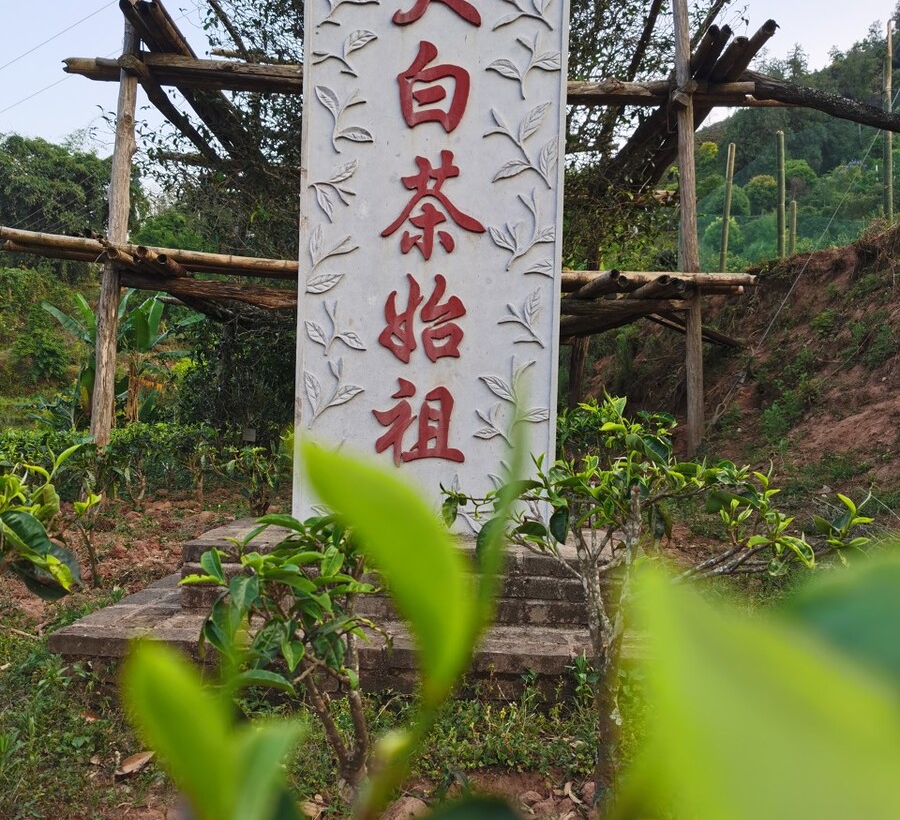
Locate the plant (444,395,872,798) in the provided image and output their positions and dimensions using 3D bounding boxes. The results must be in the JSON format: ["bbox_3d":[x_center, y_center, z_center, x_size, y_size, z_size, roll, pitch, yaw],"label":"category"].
[{"bbox_3d":[0.546,0.483,2.450,1.120,1.063,0.880,1,-1,0],"label":"plant"}]

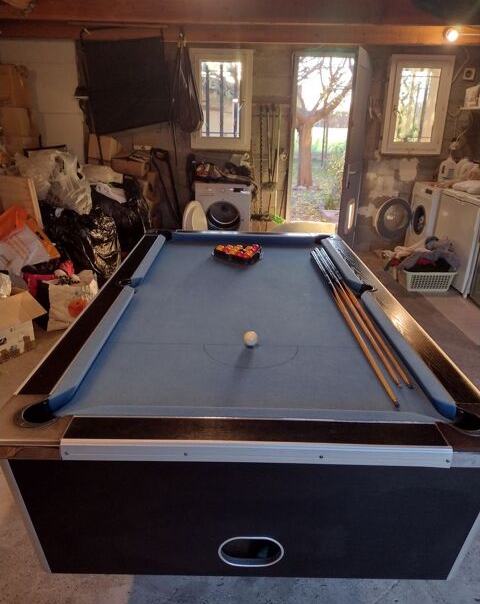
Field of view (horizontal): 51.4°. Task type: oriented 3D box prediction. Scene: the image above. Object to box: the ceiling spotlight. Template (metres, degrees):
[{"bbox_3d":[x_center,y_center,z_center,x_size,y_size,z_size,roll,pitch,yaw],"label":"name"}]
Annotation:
[{"bbox_3d":[2.201,-2.733,5.115,0.140,0.140,0.130,1,20,-1],"label":"ceiling spotlight"}]

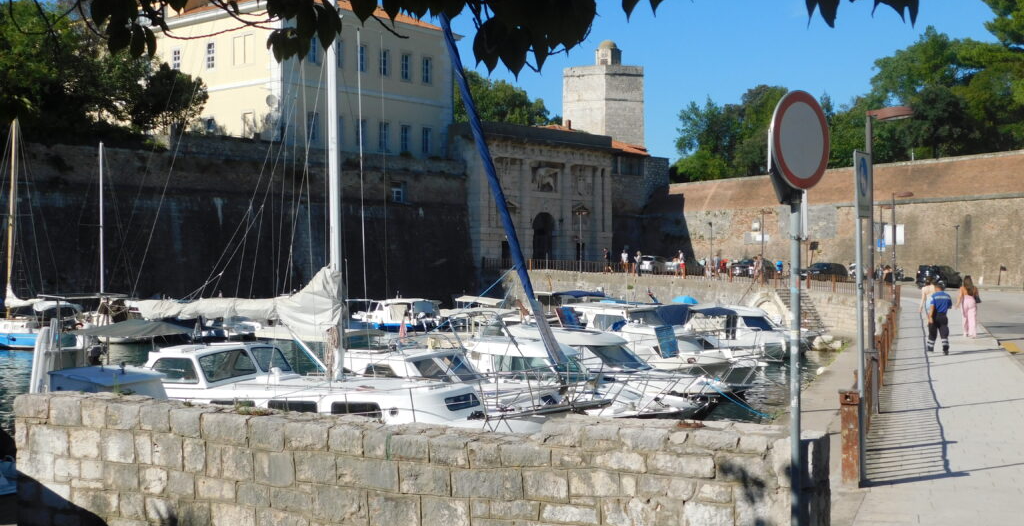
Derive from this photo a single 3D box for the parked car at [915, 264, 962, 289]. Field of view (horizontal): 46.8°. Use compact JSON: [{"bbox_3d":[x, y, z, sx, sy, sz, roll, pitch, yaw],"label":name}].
[{"bbox_3d":[29.659,0.991,82.000,1.850,1.650,4.350,0,1,41],"label":"parked car"}]

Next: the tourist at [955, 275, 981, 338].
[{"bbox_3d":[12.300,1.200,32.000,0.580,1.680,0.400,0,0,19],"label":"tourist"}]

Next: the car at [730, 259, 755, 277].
[{"bbox_3d":[18.300,0.430,90.000,1.800,1.500,4.300,0,0,36],"label":"car"}]

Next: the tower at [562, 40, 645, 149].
[{"bbox_3d":[12.618,-15.349,162.145,11.300,30.500,10.800,0,1,4],"label":"tower"}]

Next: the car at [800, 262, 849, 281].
[{"bbox_3d":[25.904,0.762,97.000,1.800,1.500,4.300,0,1,41],"label":"car"}]

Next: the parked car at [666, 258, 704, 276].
[{"bbox_3d":[14.411,0.306,98.000,1.800,1.470,4.300,0,1,36],"label":"parked car"}]

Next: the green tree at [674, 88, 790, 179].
[{"bbox_3d":[23.009,-13.251,125.052,12.000,11.000,10.500,0,1,10],"label":"green tree"}]

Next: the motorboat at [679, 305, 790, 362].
[{"bbox_3d":[10.100,2.900,50.000,6.200,2.400,2.350,0,0,17],"label":"motorboat"}]

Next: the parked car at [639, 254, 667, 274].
[{"bbox_3d":[12.600,0.170,101.000,1.800,1.520,4.300,0,0,41],"label":"parked car"}]

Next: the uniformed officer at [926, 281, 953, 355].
[{"bbox_3d":[10.313,1.327,28.500,0.580,1.770,0.450,0,1,17],"label":"uniformed officer"}]

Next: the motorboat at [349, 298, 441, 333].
[{"bbox_3d":[-7.100,3.130,73.000,5.800,2.200,2.200,0,0,40],"label":"motorboat"}]

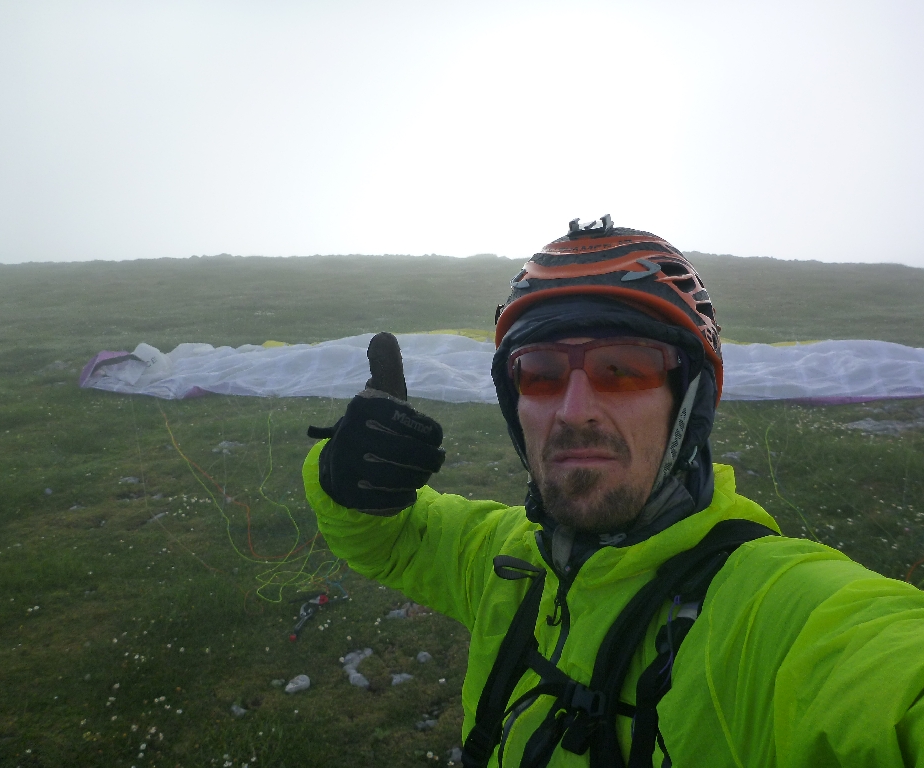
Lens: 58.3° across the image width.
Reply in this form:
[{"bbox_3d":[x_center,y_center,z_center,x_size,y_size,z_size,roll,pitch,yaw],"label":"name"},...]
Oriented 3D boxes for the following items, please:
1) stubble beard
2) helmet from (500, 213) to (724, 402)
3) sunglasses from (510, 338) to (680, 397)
[{"bbox_3d":[0.111,0.076,0.665,0.107,0.083,0.072,0,-5,28],"label":"stubble beard"},{"bbox_3d":[0.138,-0.074,0.760,0.208,0.160,0.255,0,-19,28],"label":"helmet"},{"bbox_3d":[0.119,-0.010,0.690,0.145,0.048,0.140,0,-5,27],"label":"sunglasses"}]

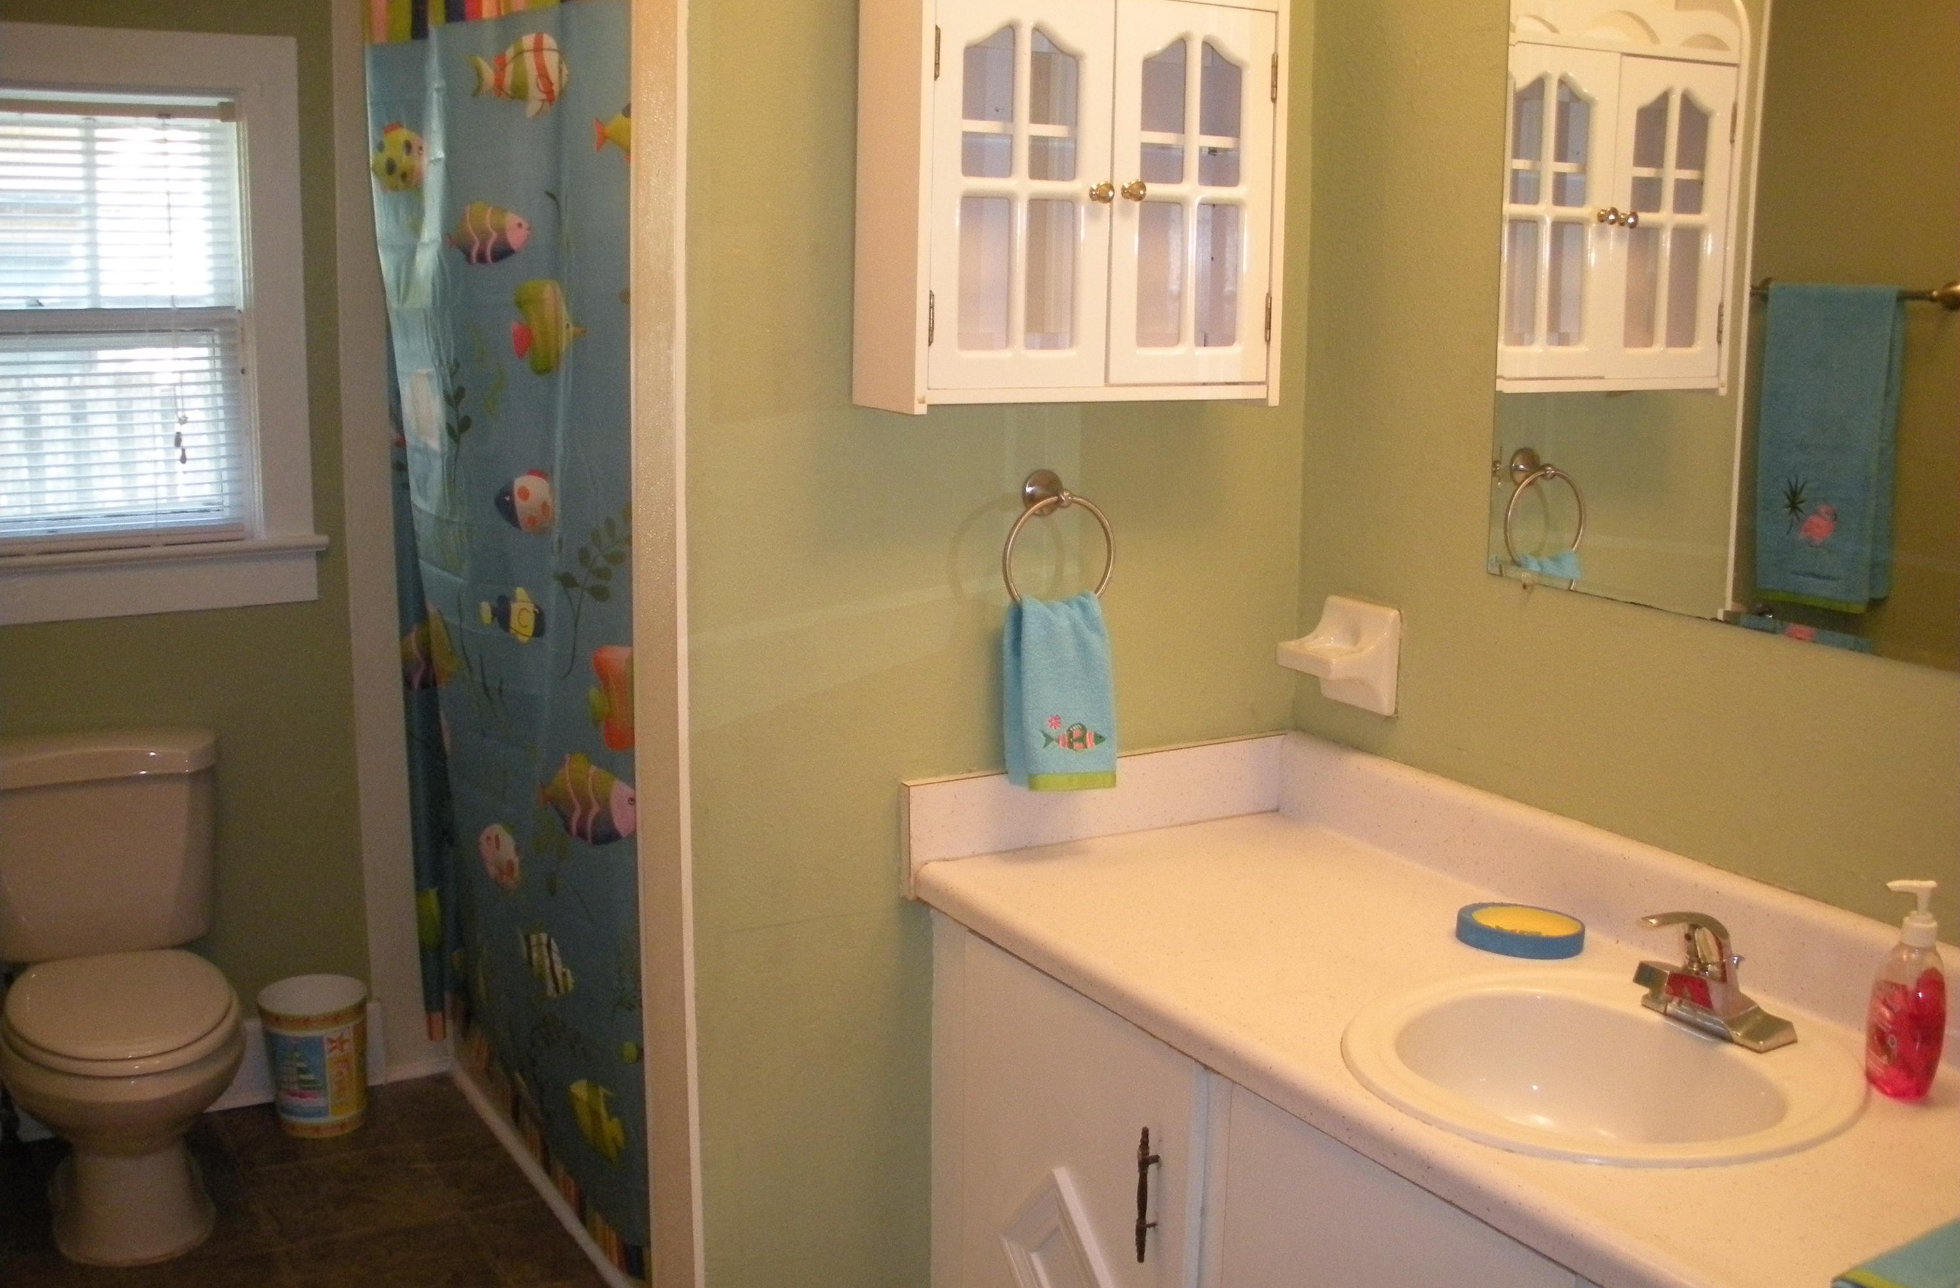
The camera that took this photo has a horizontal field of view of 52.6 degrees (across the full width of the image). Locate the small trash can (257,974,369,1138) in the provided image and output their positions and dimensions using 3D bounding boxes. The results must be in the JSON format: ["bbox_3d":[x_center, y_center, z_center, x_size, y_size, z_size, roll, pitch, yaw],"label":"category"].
[{"bbox_3d":[-1.165,0.722,3.454,0.191,0.238,0.191,1,11,0],"label":"small trash can"}]

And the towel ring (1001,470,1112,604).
[{"bbox_3d":[0.085,-0.116,2.344,0.155,0.175,0.062,-5,12,-29],"label":"towel ring"}]

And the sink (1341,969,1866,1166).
[{"bbox_3d":[0.555,0.442,1.795,0.475,0.180,0.483,-5,12,-29],"label":"sink"}]

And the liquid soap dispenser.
[{"bbox_3d":[0.795,0.294,1.695,0.060,0.188,0.072,-1,11,-10],"label":"liquid soap dispenser"}]

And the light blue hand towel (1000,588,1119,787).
[{"bbox_3d":[0.098,0.054,2.362,0.145,0.240,0.060,-5,12,-29],"label":"light blue hand towel"}]

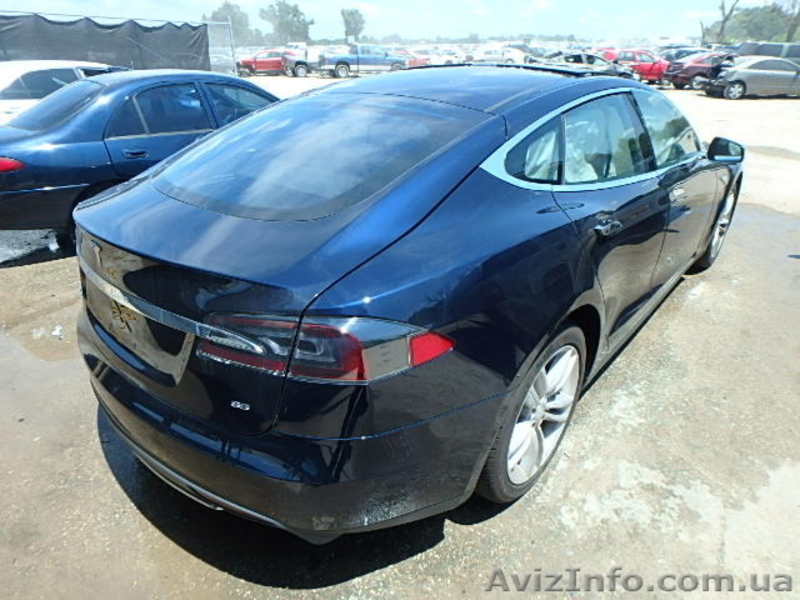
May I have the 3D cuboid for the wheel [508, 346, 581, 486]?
[{"bbox_3d":[0.455,0.381,1.772,0.200,0.520,0.520,23,34,36],"label":"wheel"}]

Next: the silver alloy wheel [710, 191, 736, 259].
[{"bbox_3d":[2.410,-0.609,3.762,0.200,0.520,0.520,23,34,36],"label":"silver alloy wheel"}]

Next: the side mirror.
[{"bbox_3d":[1.881,-0.859,2.787,0.200,0.150,0.140,23,34,36],"label":"side mirror"}]

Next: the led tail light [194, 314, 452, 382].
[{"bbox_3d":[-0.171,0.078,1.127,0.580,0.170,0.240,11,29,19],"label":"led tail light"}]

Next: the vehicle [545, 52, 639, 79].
[{"bbox_3d":[10.586,-12.714,26.816,4.700,1.460,1.800,9,28,16],"label":"vehicle"}]

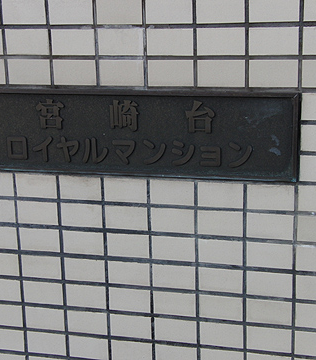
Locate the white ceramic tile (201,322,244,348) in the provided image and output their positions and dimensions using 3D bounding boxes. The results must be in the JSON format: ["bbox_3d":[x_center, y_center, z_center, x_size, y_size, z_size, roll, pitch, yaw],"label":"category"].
[{"bbox_3d":[0.155,0.375,1.928,0.108,0.060,0.010,2,15,15],"label":"white ceramic tile"}]

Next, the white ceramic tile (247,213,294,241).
[{"bbox_3d":[0.260,0.106,1.840,0.108,0.060,0.010,2,15,14],"label":"white ceramic tile"}]

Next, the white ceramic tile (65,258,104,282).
[{"bbox_3d":[-0.181,0.221,1.959,0.108,0.061,0.010,3,15,15],"label":"white ceramic tile"}]

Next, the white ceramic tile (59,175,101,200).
[{"bbox_3d":[-0.186,0.018,1.907,0.108,0.061,0.010,3,15,15],"label":"white ceramic tile"}]

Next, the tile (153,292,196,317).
[{"bbox_3d":[0.042,0.303,1.951,0.108,0.060,0.010,2,15,14],"label":"tile"}]

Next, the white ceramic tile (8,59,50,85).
[{"bbox_3d":[-0.307,-0.259,1.886,0.108,0.060,0.010,2,15,15],"label":"white ceramic tile"}]

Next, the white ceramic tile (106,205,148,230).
[{"bbox_3d":[-0.075,0.092,1.916,0.108,0.060,0.010,2,15,15],"label":"white ceramic tile"}]

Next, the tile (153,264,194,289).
[{"bbox_3d":[0.039,0.233,1.918,0.108,0.060,0.010,3,15,15],"label":"tile"}]

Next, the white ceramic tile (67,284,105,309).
[{"bbox_3d":[-0.181,0.292,1.998,0.108,0.060,0.010,2,15,15],"label":"white ceramic tile"}]

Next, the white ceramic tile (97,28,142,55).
[{"bbox_3d":[-0.087,-0.326,1.857,0.108,0.060,0.010,2,15,14],"label":"white ceramic tile"}]

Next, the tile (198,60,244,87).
[{"bbox_3d":[0.142,-0.240,1.773,0.108,0.060,0.010,3,15,15],"label":"tile"}]

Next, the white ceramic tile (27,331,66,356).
[{"bbox_3d":[-0.291,0.426,2.073,0.108,0.060,0.010,2,15,14],"label":"white ceramic tile"}]

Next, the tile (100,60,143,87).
[{"bbox_3d":[-0.082,-0.247,1.807,0.108,0.061,0.010,3,15,15],"label":"tile"}]

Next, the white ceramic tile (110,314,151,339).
[{"bbox_3d":[-0.068,0.365,1.986,0.108,0.060,0.010,2,15,15],"label":"white ceramic tile"}]

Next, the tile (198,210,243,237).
[{"bbox_3d":[0.148,0.101,1.845,0.108,0.061,0.010,2,15,15],"label":"tile"}]

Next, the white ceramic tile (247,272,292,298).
[{"bbox_3d":[0.263,0.245,1.869,0.108,0.060,0.010,3,15,15],"label":"white ceramic tile"}]

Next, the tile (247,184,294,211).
[{"bbox_3d":[0.258,0.038,1.811,0.108,0.060,0.010,2,15,15],"label":"tile"}]

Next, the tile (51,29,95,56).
[{"bbox_3d":[-0.198,-0.323,1.849,0.108,0.060,0.010,2,15,14],"label":"tile"}]

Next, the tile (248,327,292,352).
[{"bbox_3d":[0.276,0.390,1.953,0.108,0.060,0.010,2,15,14],"label":"tile"}]

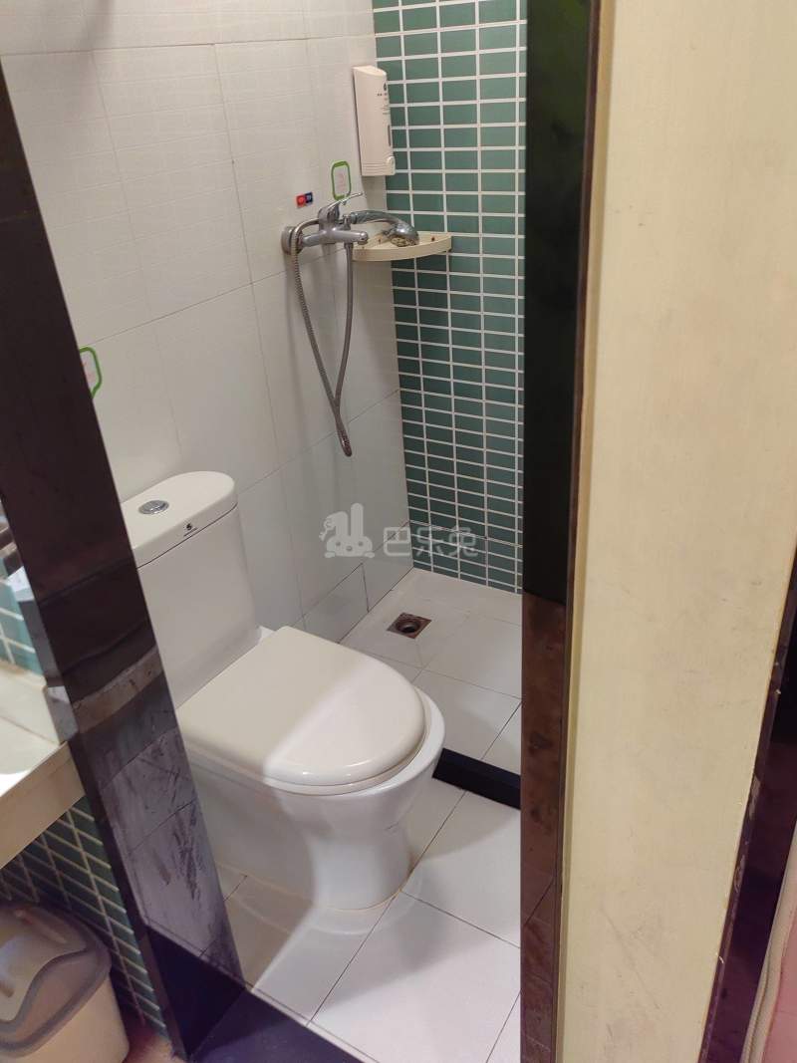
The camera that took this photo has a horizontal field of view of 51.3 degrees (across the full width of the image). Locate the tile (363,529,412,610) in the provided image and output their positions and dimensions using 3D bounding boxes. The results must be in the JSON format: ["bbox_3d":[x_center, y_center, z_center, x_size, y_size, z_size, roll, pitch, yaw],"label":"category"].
[{"bbox_3d":[-0.032,0.108,2.628,0.010,0.180,0.286,13,34,28],"label":"tile"}]

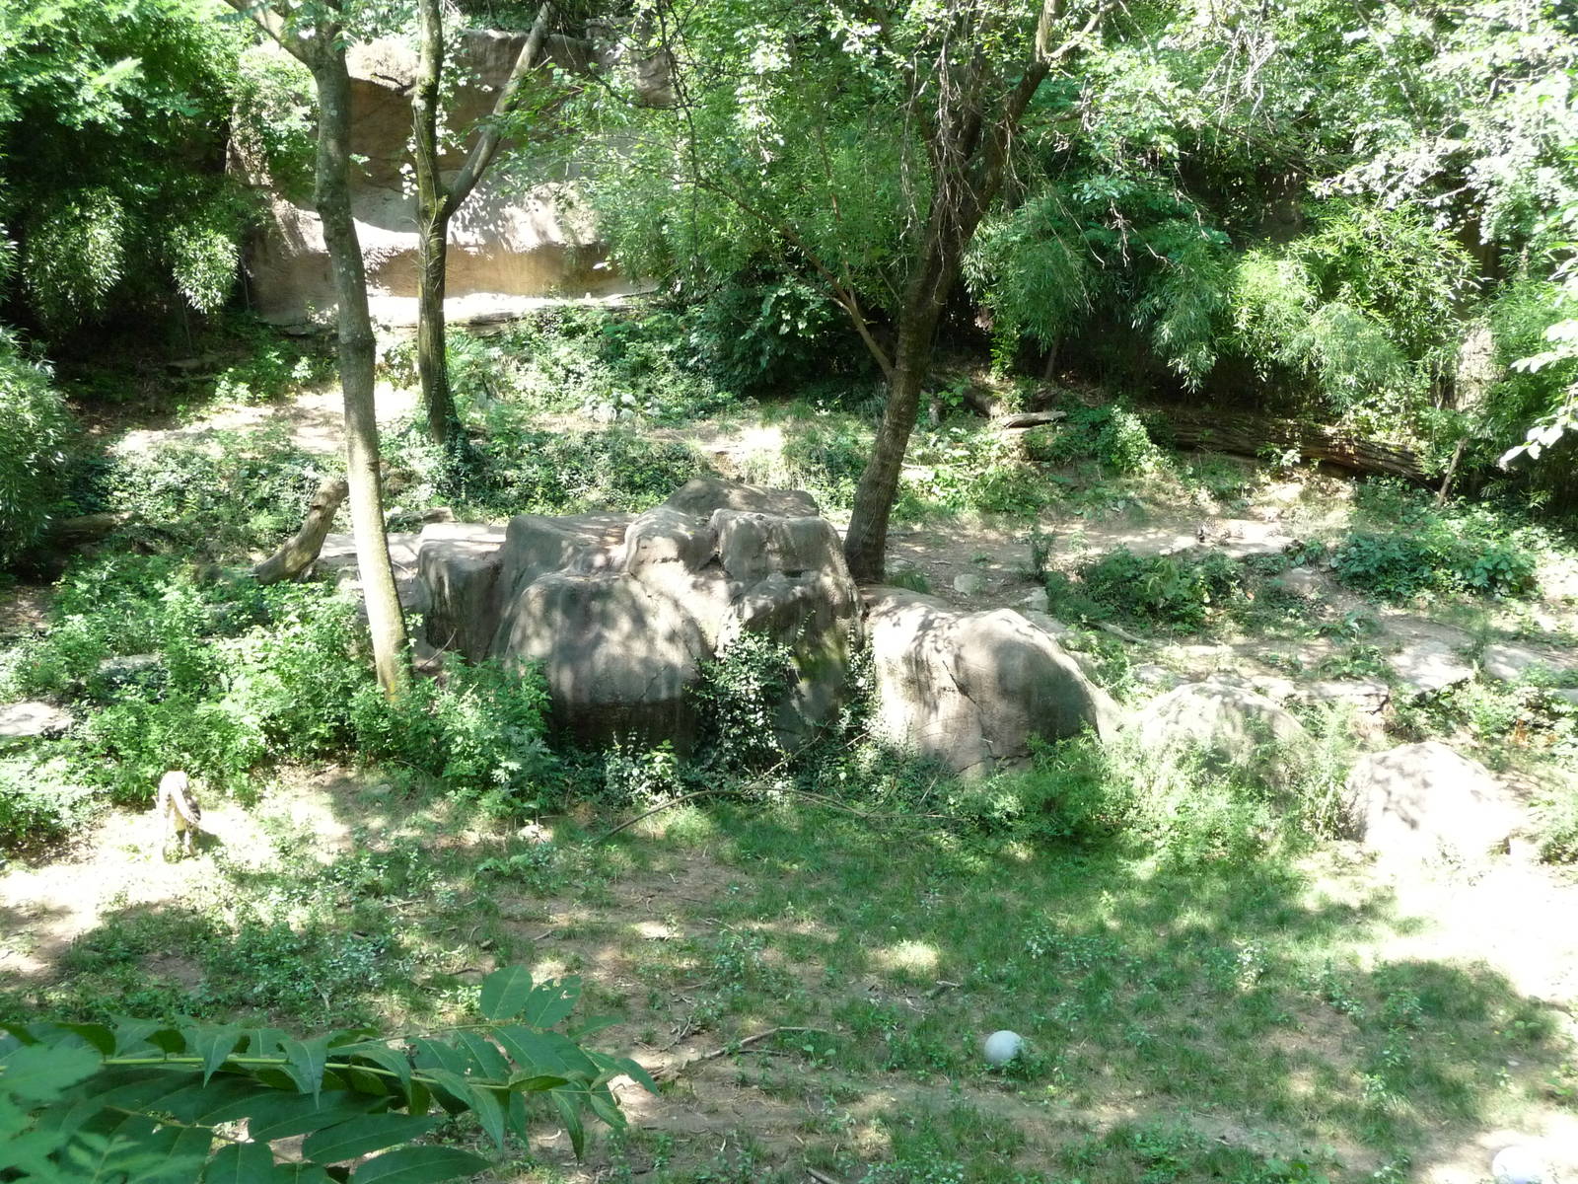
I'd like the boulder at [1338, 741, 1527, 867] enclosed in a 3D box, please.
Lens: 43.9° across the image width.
[{"bbox_3d":[5.540,1.790,16.892,1.360,0.824,1.133,0,13,0],"label":"boulder"}]

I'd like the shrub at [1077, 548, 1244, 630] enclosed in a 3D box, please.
[{"bbox_3d":[3.763,-0.019,19.879,1.545,0.618,1.133,0,13,0],"label":"shrub"}]

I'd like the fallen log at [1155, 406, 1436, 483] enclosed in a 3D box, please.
[{"bbox_3d":[6.302,-1.819,24.411,3.451,0.515,0.536,10,16,25],"label":"fallen log"}]

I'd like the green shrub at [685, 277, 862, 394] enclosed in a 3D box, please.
[{"bbox_3d":[-0.213,-3.552,27.089,2.318,1.442,1.854,0,13,0],"label":"green shrub"}]

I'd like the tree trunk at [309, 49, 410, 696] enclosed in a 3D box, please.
[{"bbox_3d":[-4.006,-2.035,18.437,0.443,5.974,0.433,-3,13,1],"label":"tree trunk"}]

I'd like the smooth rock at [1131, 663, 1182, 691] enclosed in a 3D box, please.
[{"bbox_3d":[3.552,0.828,18.952,0.474,0.185,0.412,0,13,0],"label":"smooth rock"}]

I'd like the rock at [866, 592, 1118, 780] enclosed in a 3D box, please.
[{"bbox_3d":[1.985,0.900,18.952,2.318,1.494,1.751,0,13,0],"label":"rock"}]

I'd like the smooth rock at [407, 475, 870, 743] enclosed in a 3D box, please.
[{"bbox_3d":[-1.451,0.227,19.467,4.068,2.318,2.678,0,13,0],"label":"smooth rock"}]

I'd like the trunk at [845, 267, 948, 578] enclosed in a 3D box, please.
[{"bbox_3d":[1.085,-1.681,19.724,0.597,3.244,0.515,9,13,-2],"label":"trunk"}]

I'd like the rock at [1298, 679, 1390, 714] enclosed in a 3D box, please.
[{"bbox_3d":[5.247,0.985,18.540,0.845,0.247,0.567,0,13,0],"label":"rock"}]

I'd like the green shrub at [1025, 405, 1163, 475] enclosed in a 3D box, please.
[{"bbox_3d":[3.800,-1.896,24.411,1.596,0.670,1.133,0,13,0],"label":"green shrub"}]

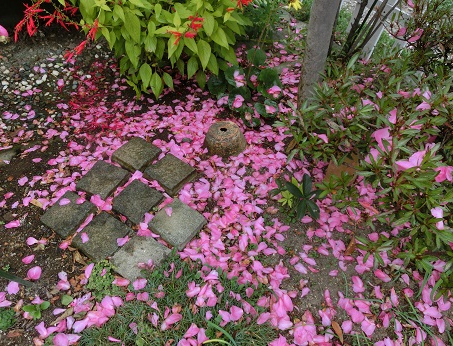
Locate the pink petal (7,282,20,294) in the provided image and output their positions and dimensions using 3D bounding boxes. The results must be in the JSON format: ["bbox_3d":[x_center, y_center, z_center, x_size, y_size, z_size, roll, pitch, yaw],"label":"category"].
[{"bbox_3d":[-0.751,0.406,1.173,0.048,0.012,0.043,6,48,7],"label":"pink petal"}]

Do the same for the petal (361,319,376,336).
[{"bbox_3d":[0.454,0.494,1.069,0.046,0.018,0.054,0,48,1],"label":"petal"}]

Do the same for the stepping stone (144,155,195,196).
[{"bbox_3d":[-0.254,0.009,1.523,0.160,0.045,0.160,28,54,24],"label":"stepping stone"}]

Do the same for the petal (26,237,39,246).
[{"bbox_3d":[-0.762,0.267,1.301,0.046,0.012,0.031,30,54,25],"label":"petal"}]

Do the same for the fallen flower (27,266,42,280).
[{"bbox_3d":[-0.696,0.361,1.208,0.046,0.020,0.047,-2,48,-1],"label":"fallen flower"}]

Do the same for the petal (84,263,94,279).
[{"bbox_3d":[-0.504,0.357,1.212,0.027,0.014,0.058,2,48,3],"label":"petal"}]

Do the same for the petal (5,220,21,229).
[{"bbox_3d":[-0.868,0.208,1.354,0.059,0.014,0.035,-12,48,-10],"label":"petal"}]

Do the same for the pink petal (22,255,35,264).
[{"bbox_3d":[-0.743,0.325,1.247,0.043,0.012,0.033,-15,49,-12],"label":"pink petal"}]

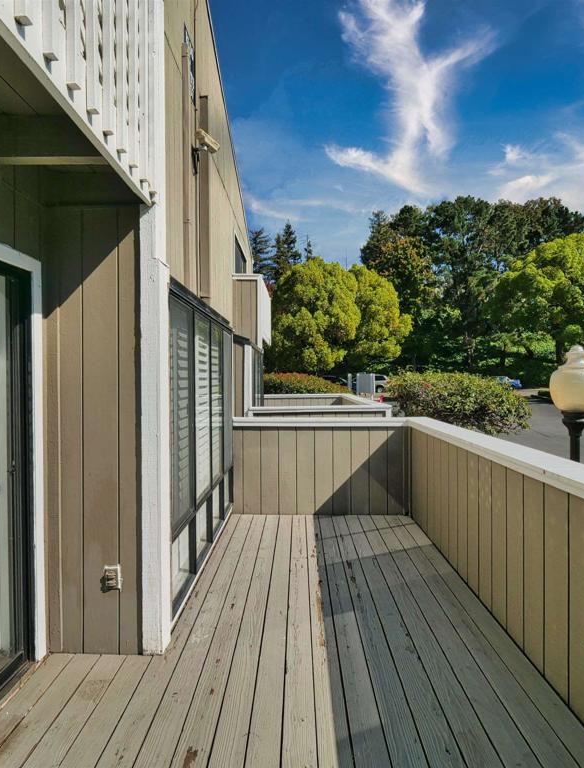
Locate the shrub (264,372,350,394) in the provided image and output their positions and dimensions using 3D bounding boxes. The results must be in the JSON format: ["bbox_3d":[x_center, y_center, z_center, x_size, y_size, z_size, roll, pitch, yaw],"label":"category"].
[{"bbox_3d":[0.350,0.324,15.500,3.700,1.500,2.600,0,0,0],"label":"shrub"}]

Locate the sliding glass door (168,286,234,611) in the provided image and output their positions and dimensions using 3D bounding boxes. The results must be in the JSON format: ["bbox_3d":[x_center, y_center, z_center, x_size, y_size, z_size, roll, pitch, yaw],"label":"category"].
[{"bbox_3d":[-0.725,0.400,3.570,0.100,1.970,2.200,0,0,1],"label":"sliding glass door"}]

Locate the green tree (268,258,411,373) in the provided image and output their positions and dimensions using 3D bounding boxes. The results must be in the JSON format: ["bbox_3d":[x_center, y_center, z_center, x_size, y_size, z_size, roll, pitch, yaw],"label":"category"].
[{"bbox_3d":[3.300,-3.898,29.000,9.600,9.500,9.000,0,0,0],"label":"green tree"}]

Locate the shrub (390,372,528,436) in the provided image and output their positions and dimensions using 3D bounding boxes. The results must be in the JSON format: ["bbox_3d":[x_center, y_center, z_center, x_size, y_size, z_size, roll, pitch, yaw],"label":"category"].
[{"bbox_3d":[3.120,0.501,8.000,2.600,1.450,2.300,0,0,0],"label":"shrub"}]

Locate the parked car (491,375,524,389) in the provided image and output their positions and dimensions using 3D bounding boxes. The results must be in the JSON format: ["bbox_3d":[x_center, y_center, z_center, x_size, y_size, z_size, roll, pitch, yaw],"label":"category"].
[{"bbox_3d":[21.900,-0.053,43.500,4.600,1.450,1.800,0,0,10],"label":"parked car"}]

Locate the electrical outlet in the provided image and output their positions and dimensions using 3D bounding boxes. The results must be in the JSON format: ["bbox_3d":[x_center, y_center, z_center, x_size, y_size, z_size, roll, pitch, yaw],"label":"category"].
[{"bbox_3d":[-0.985,1.065,2.275,0.090,0.130,0.055,0,0,0],"label":"electrical outlet"}]

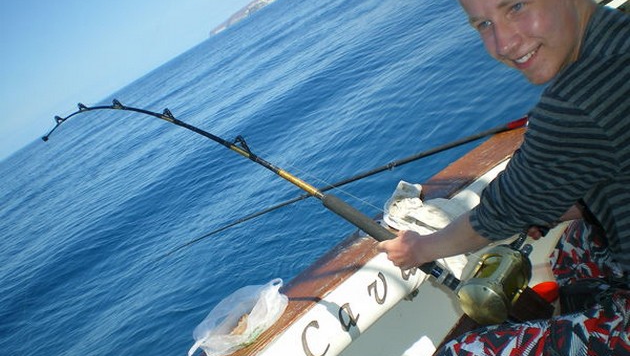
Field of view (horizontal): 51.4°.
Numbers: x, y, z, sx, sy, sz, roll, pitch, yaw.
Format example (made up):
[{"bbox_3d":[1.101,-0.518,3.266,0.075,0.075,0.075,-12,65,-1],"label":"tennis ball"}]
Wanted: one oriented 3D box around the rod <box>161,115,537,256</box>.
[{"bbox_3d":[-0.143,0.125,2.413,0.035,0.060,2.310,-41,11,-35],"label":"rod"}]

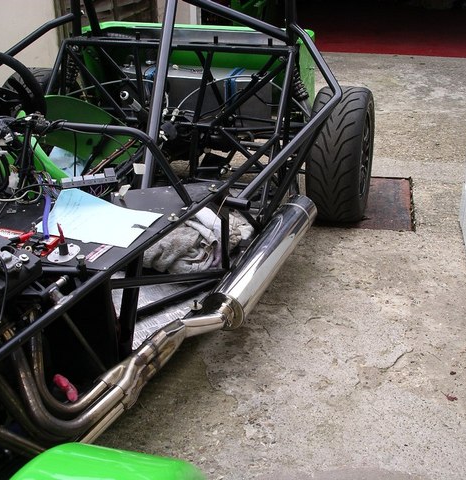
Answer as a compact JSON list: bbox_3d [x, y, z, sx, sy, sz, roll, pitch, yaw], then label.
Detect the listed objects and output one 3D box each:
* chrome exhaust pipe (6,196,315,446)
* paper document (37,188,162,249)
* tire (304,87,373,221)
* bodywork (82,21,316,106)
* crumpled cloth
[{"bbox_3d":[-0.141,0.153,1.988,0.380,0.310,1.220,11,29,24],"label":"chrome exhaust pipe"},{"bbox_3d":[-0.367,-0.063,1.844,0.295,0.050,0.212,8,28,18],"label":"paper document"},{"bbox_3d":[0.476,-0.371,2.990,0.205,0.578,0.578,8,28,18],"label":"tire"},{"bbox_3d":[-0.162,-0.754,3.066,1.040,0.380,0.320,8,28,19],"label":"bodywork"},{"bbox_3d":[-0.112,0.015,2.416,0.340,0.180,0.270,8,28,19],"label":"crumpled cloth"}]

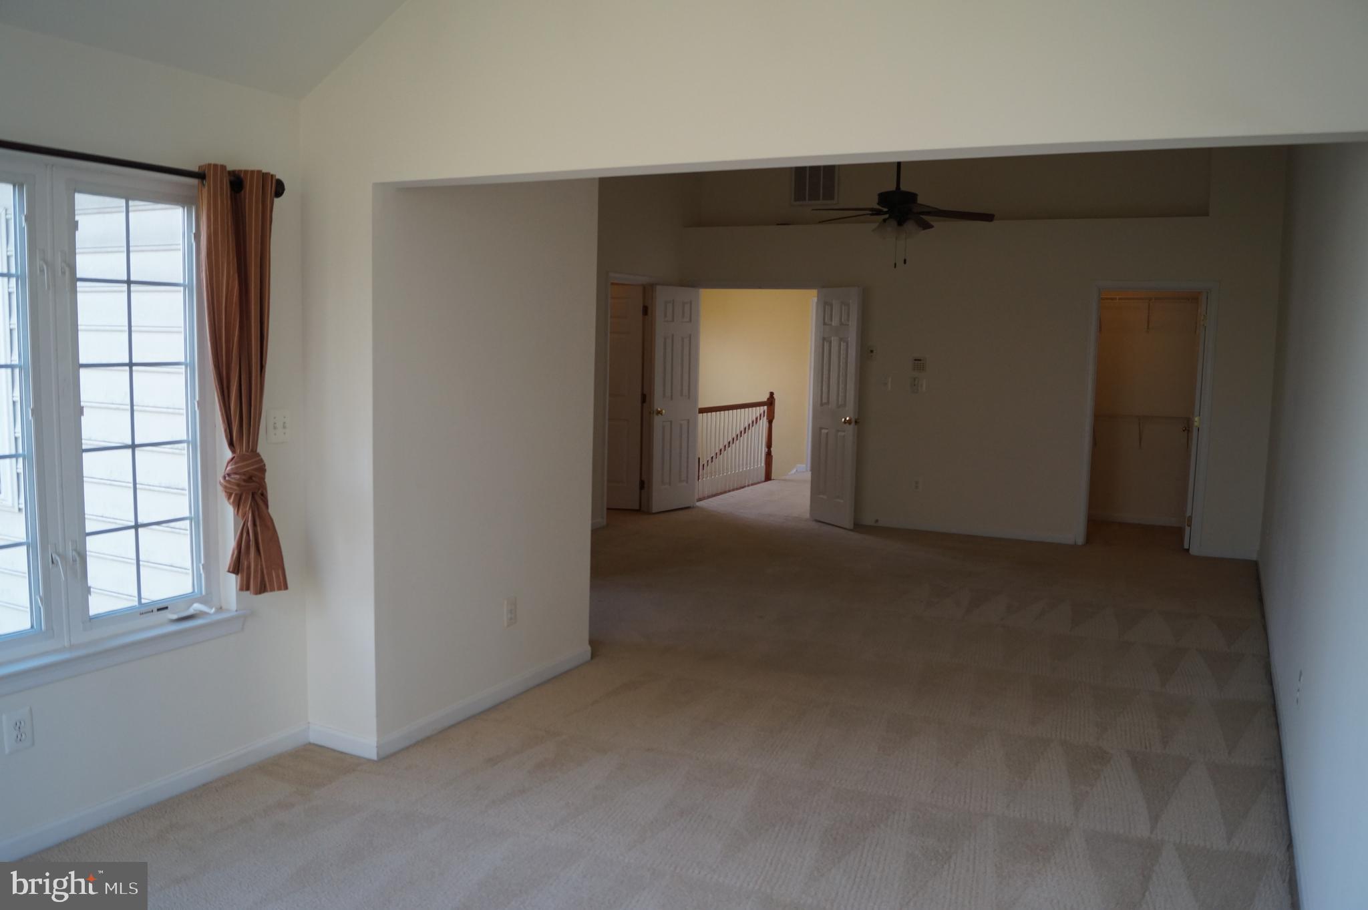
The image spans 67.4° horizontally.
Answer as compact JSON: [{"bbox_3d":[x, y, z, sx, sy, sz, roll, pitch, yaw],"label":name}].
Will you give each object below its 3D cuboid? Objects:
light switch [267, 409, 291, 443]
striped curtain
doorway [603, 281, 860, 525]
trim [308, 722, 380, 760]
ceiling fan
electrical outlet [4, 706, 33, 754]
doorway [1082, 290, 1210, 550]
[{"bbox_3d":[-1.447,-0.102,3.670,0.012,0.118,0.116,5,7,28],"label":"light switch"},{"bbox_3d":[-1.472,-0.226,3.433,0.130,1.410,0.255,5,7,28],"label":"striped curtain"},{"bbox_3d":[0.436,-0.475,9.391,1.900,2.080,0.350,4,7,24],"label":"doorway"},{"bbox_3d":[-1.273,1.068,3.829,0.349,0.084,0.016,5,7,26],"label":"trim"},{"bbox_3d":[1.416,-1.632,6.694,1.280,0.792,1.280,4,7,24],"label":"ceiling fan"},{"bbox_3d":[-1.913,0.792,2.947,0.012,0.116,0.073,5,7,28],"label":"electrical outlet"},{"bbox_3d":[3.687,-0.273,8.185,0.820,2.070,0.130,4,7,24],"label":"doorway"}]

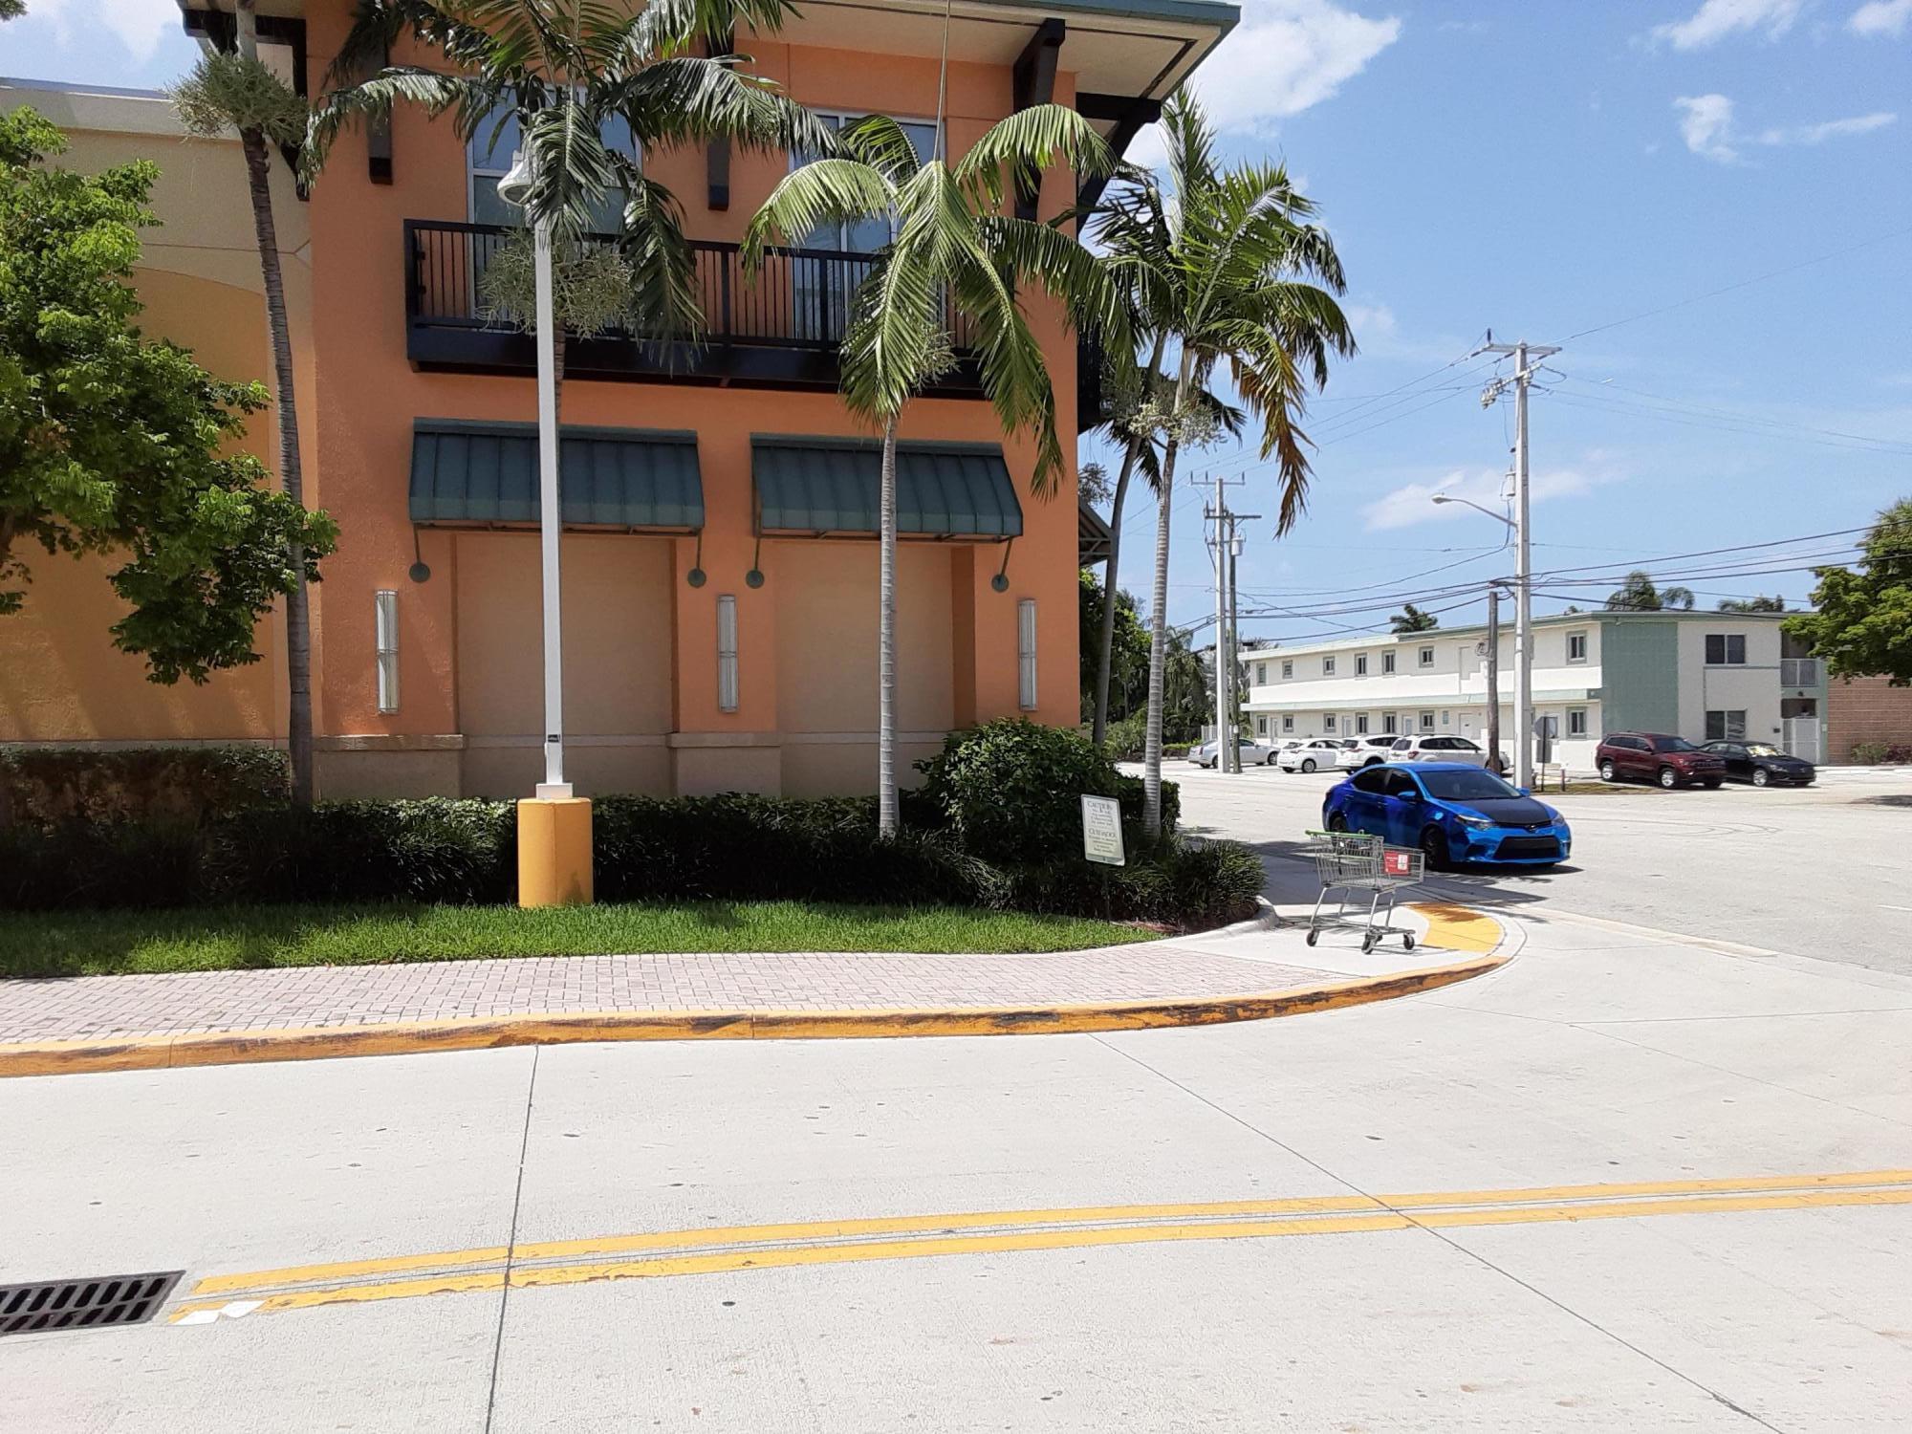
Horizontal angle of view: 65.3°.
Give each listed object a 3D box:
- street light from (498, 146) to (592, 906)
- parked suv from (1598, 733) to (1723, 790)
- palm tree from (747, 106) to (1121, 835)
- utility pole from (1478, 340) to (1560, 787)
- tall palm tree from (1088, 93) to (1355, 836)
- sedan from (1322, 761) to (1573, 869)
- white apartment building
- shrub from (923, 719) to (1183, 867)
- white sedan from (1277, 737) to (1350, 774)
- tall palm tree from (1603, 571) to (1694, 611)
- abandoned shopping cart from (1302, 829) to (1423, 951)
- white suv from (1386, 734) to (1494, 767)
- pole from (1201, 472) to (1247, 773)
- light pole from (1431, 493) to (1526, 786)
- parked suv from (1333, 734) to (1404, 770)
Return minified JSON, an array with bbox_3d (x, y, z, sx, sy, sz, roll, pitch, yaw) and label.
[{"bbox_3d":[-3.753,-1.756,13.700,0.830,7.000,0.670,0,-1,-6],"label":"street light"},{"bbox_3d":[24.909,1.470,52.800,1.930,1.760,4.800,0,-1,-15],"label":"parked suv"},{"bbox_3d":[-0.250,-2.500,17.300,4.300,8.900,4.200,-1,-1,0],"label":"palm tree"},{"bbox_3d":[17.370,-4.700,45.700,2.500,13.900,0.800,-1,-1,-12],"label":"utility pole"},{"bbox_3d":[2.951,-2.569,16.600,2.950,8.750,3.000,0,-1,0],"label":"tall palm tree"},{"bbox_3d":[7.060,1.365,21.767,1.780,1.460,4.640,-1,-1,-11],"label":"sedan"},{"bbox_3d":[26.550,-0.840,75.400,10.800,6.200,32.300,-1,-1,-14],"label":"white apartment building"},{"bbox_3d":[0.971,0.852,15.900,2.750,1.650,2.100,-1,-1,14],"label":"shrub"},{"bbox_3d":[16.750,1.740,66.400,4.550,1.450,1.780,0,-1,-19],"label":"white sedan"},{"bbox_3d":[42.700,-3.300,92.000,6.300,11.500,6.300,-1,-1,0],"label":"tall palm tree"},{"bbox_3d":[3.391,1.444,12.400,0.900,0.980,0.570,0,-1,-37],"label":"abandoned shopping cart"},{"bbox_3d":[20.328,1.497,61.500,4.600,1.720,1.800,0,-1,-16],"label":"white suv"},{"bbox_3d":[12.550,-4.430,70.200,2.400,14.000,0.600,-1,-1,-12],"label":"pole"},{"bbox_3d":[16.070,-2.250,45.450,3.000,9.000,0.500,-1,-1,-12],"label":"light pole"},{"bbox_3d":[18.896,1.583,64.500,4.600,1.690,1.840,0,-1,-16],"label":"parked suv"}]

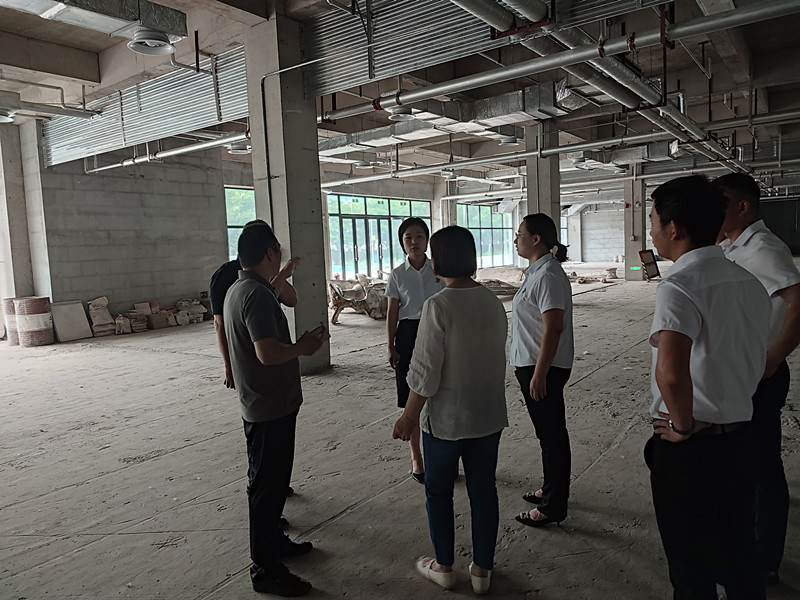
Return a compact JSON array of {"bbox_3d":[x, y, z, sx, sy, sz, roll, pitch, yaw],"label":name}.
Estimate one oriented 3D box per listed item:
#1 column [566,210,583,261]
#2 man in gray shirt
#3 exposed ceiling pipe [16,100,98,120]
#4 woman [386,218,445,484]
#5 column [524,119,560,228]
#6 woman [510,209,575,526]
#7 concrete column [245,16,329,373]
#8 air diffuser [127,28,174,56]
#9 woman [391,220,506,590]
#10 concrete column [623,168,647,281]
[{"bbox_3d":[11.544,-4.447,37.627,0.856,4.000,0.654,1,7,36],"label":"column"},{"bbox_3d":[-0.576,0.476,2.689,0.460,1.654,0.500,-4,5,-13],"label":"man in gray shirt"},{"bbox_3d":[-5.161,-2.843,8.743,0.110,0.110,1.150,1,7,36],"label":"exposed ceiling pipe"},{"bbox_3d":[0.145,0.328,3.749,0.430,1.690,0.320,-3,5,0],"label":"woman"},{"bbox_3d":[3.392,-2.034,13.743,0.644,4.278,0.574,1,7,36],"label":"column"},{"bbox_3d":[0.775,0.366,3.171,0.360,1.665,0.440,-2,5,9],"label":"woman"},{"bbox_3d":[-1.387,-1.231,7.311,0.644,4.278,0.574,1,7,36],"label":"concrete column"},{"bbox_3d":[-2.453,-2.568,5.687,0.440,0.160,0.440,1,7,36],"label":"air diffuser"},{"bbox_3d":[0.201,0.481,2.570,0.520,1.593,0.350,-4,5,-12],"label":"woman"},{"bbox_3d":[8.228,-2.835,20.133,0.644,4.278,0.574,1,7,36],"label":"concrete column"}]

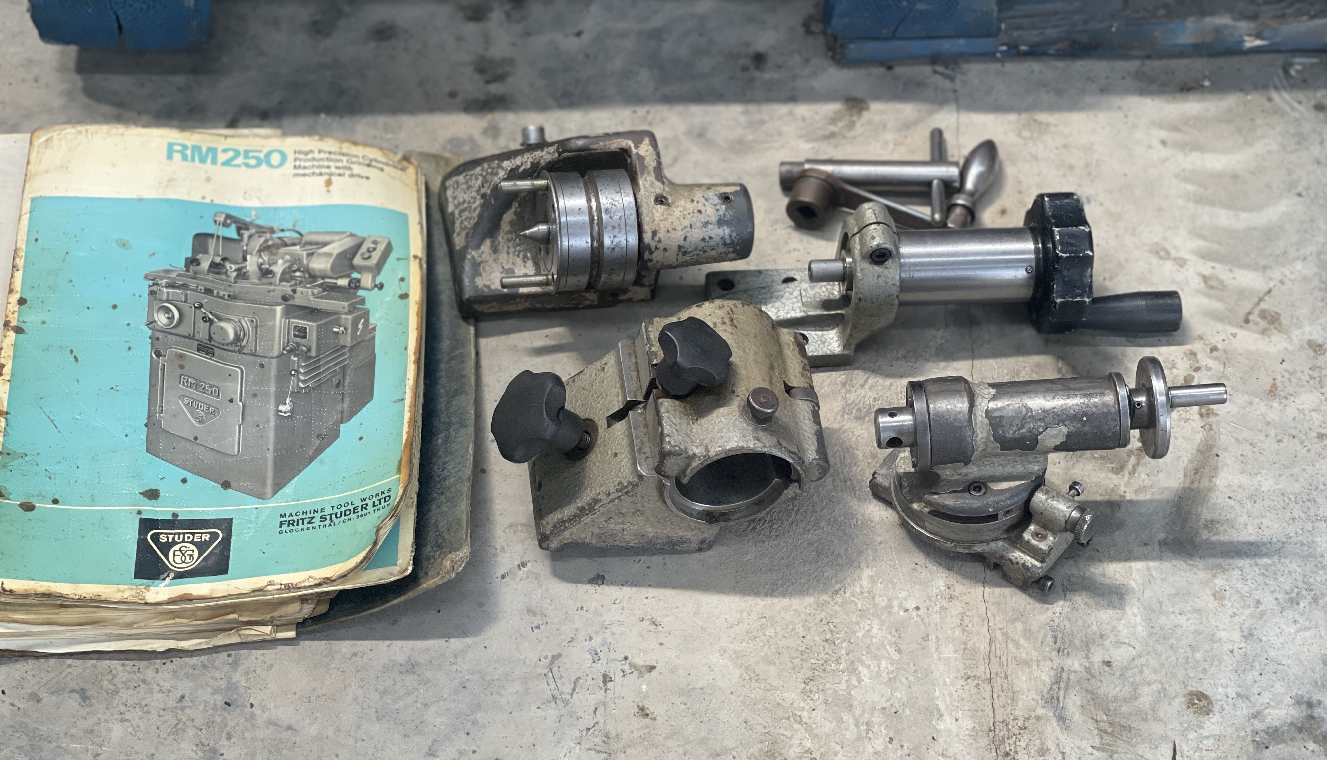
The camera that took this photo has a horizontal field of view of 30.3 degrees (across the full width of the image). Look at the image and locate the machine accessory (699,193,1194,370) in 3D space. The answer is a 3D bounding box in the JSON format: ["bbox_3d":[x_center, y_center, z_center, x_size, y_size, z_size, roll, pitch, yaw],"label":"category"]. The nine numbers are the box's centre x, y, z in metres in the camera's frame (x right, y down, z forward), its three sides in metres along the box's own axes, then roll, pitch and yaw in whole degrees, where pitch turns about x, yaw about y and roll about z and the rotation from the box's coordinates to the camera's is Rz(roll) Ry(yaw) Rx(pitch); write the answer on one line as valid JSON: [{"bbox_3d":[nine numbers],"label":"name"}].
[{"bbox_3d":[0.145,-0.059,1.286,0.246,0.081,0.077,-2,51,-1],"label":"machine accessory"}]

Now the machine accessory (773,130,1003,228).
[{"bbox_3d":[0.127,-0.119,1.367,0.125,0.031,0.073,0,51,0],"label":"machine accessory"}]

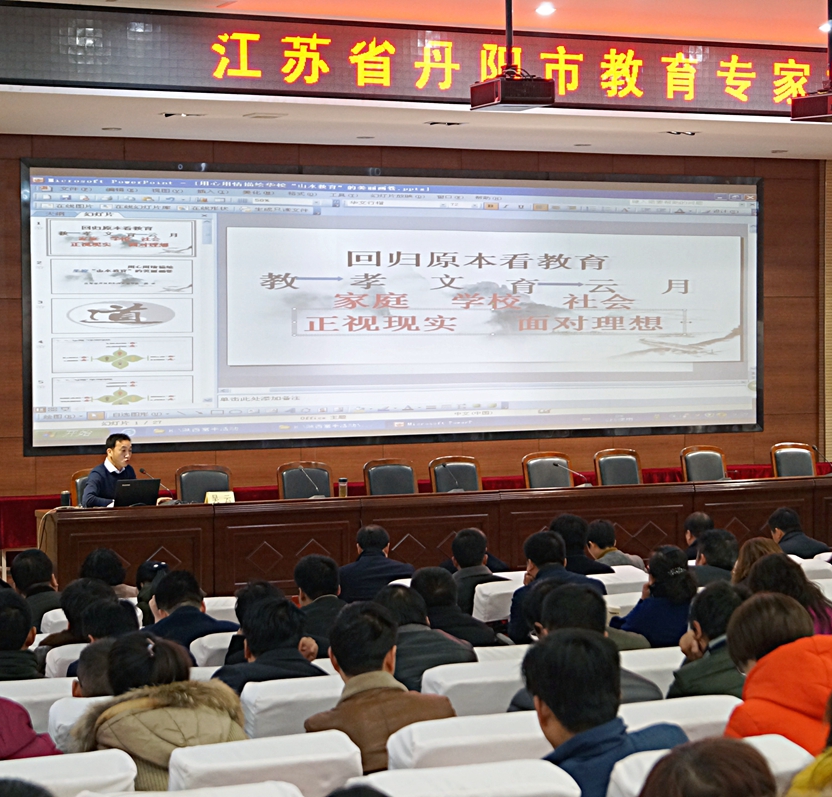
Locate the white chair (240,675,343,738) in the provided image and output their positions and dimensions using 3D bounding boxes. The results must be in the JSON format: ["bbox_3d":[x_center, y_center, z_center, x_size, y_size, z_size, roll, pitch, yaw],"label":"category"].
[{"bbox_3d":[-0.339,1.294,6.528,0.560,1.000,0.650,-1,2,-26],"label":"white chair"}]

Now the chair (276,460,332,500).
[{"bbox_3d":[-0.790,1.004,17.925,0.570,0.970,0.600,-1,2,-26],"label":"chair"}]

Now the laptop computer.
[{"bbox_3d":[-2.107,0.703,16.800,0.340,0.210,0.280,-1,2,-20],"label":"laptop computer"}]

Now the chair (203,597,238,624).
[{"bbox_3d":[-0.983,1.409,10.488,0.540,1.000,0.600,-1,2,-25],"label":"chair"}]

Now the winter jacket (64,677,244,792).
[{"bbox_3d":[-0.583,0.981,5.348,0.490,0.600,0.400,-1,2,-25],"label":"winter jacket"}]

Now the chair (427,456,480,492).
[{"bbox_3d":[0.440,0.975,18.619,0.560,0.980,0.600,-1,2,-27],"label":"chair"}]

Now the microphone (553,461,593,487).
[{"bbox_3d":[1.296,0.630,18.386,0.420,0.197,0.140,2,3,45],"label":"microphone"}]

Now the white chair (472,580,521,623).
[{"bbox_3d":[0.424,1.441,11.453,0.580,1.000,0.630,-1,2,-25],"label":"white chair"}]

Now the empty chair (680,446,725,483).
[{"bbox_3d":[2.658,0.923,19.613,0.570,0.970,0.600,-1,2,-26],"label":"empty chair"}]

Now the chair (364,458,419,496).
[{"bbox_3d":[-0.118,0.997,18.358,0.570,0.990,0.620,-1,2,-25],"label":"chair"}]

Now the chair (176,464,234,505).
[{"bbox_3d":[-1.584,1.025,17.594,0.560,0.980,0.600,-1,2,-27],"label":"chair"}]

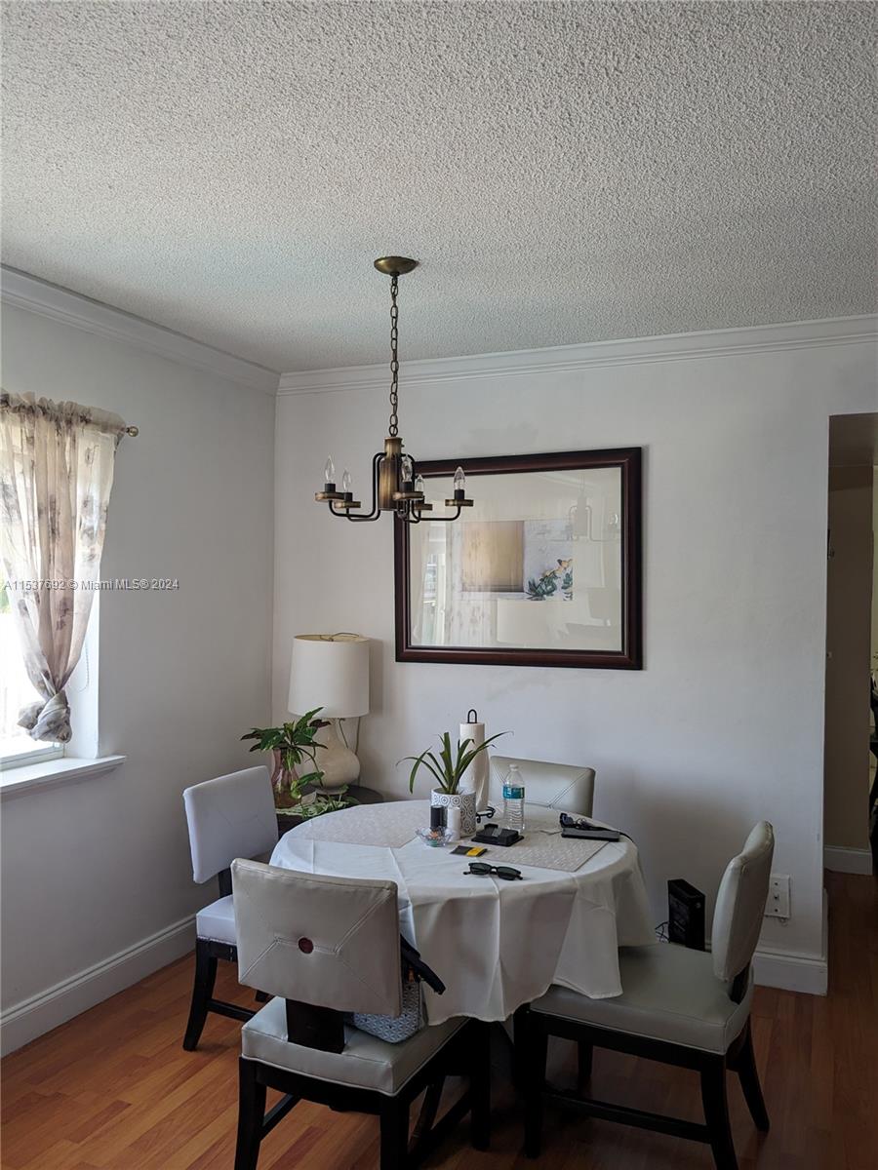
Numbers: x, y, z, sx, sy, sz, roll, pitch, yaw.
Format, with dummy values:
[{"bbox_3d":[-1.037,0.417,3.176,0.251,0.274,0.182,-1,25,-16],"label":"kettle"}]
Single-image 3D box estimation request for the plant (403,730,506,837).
[{"bbox_3d":[0.044,0.584,2.682,0.320,0.300,0.290,0,0,24],"label":"plant"}]

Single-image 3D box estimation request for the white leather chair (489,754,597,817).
[{"bbox_3d":[0.233,1.069,3.087,0.450,0.840,0.600,0,0,30],"label":"white leather chair"}]

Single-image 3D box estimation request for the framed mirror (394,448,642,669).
[{"bbox_3d":[0.303,-0.102,3.787,1.076,0.878,0.040,0,0,24],"label":"framed mirror"}]

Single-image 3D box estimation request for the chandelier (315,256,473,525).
[{"bbox_3d":[-0.129,-0.575,2.699,0.480,0.780,0.480,0,0,0],"label":"chandelier"}]

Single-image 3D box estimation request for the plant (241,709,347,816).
[{"bbox_3d":[-0.594,0.686,3.646,0.380,0.378,0.360,0,0,24],"label":"plant"}]

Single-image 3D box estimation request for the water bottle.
[{"bbox_3d":[0.223,0.633,2.715,0.065,0.204,0.065,0,0,0],"label":"water bottle"}]

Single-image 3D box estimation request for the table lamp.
[{"bbox_3d":[-0.467,0.545,3.869,0.339,0.663,0.339,0,0,0],"label":"table lamp"}]

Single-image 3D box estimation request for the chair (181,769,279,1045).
[{"bbox_3d":[-0.458,1.063,2.949,0.590,0.840,0.455,0,0,24],"label":"chair"}]

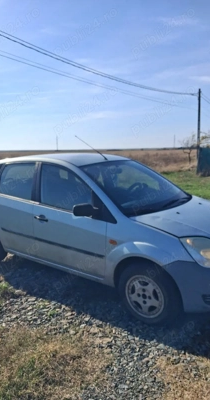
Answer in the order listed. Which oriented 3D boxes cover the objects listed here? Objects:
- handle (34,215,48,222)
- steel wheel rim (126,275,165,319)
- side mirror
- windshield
[{"bbox_3d":[-0.690,0.202,3.364,0.195,0.063,0.052,7,13,38],"label":"handle"},{"bbox_3d":[0.370,0.821,2.729,0.387,0.387,0.130,7,13,38],"label":"steel wheel rim"},{"bbox_3d":[-0.196,0.094,2.891,0.110,0.128,0.200,7,13,38],"label":"side mirror"},{"bbox_3d":[0.381,-0.197,3.493,0.940,0.115,1.370,40,31,26],"label":"windshield"}]

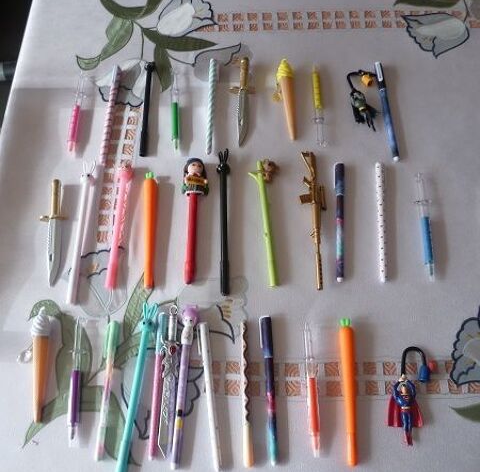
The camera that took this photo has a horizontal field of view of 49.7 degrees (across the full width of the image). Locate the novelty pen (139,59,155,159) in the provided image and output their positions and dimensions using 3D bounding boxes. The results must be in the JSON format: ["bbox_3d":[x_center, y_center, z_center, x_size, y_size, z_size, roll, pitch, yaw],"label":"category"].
[{"bbox_3d":[-0.118,-0.163,0.658,0.013,0.011,0.144,-1,68,3],"label":"novelty pen"}]

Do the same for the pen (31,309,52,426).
[{"bbox_3d":[-0.208,0.132,0.538,0.018,0.018,0.119,-7,67,1],"label":"pen"}]

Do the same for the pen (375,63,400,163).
[{"bbox_3d":[0.180,-0.154,0.636,0.011,0.013,0.147,-4,67,2],"label":"pen"}]

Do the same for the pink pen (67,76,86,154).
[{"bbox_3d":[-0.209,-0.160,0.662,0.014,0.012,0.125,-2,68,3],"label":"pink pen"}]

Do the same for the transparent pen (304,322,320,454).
[{"bbox_3d":[0.080,0.167,0.573,0.014,0.016,0.143,-3,68,3],"label":"transparent pen"}]

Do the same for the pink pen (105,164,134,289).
[{"bbox_3d":[-0.141,-0.013,0.603,0.018,0.015,0.156,1,67,2],"label":"pink pen"}]

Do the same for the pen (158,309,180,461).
[{"bbox_3d":[-0.071,0.144,0.526,0.020,0.009,0.151,0,68,3],"label":"pen"}]

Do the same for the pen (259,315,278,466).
[{"bbox_3d":[0.033,0.169,0.578,0.013,0.011,0.162,-4,68,3],"label":"pen"}]

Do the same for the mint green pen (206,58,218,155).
[{"bbox_3d":[-0.037,-0.169,0.669,0.009,0.009,0.149,0,67,2],"label":"mint green pen"}]

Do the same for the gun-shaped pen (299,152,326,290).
[{"bbox_3d":[0.087,-0.021,0.602,0.029,0.010,0.175,-1,67,2],"label":"gun-shaped pen"}]

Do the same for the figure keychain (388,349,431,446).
[{"bbox_3d":[0.185,0.172,0.561,0.051,0.020,0.103,5,68,6],"label":"figure keychain"}]

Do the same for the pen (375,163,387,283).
[{"bbox_3d":[0.163,-0.018,0.598,0.009,0.009,0.152,3,67,3],"label":"pen"}]

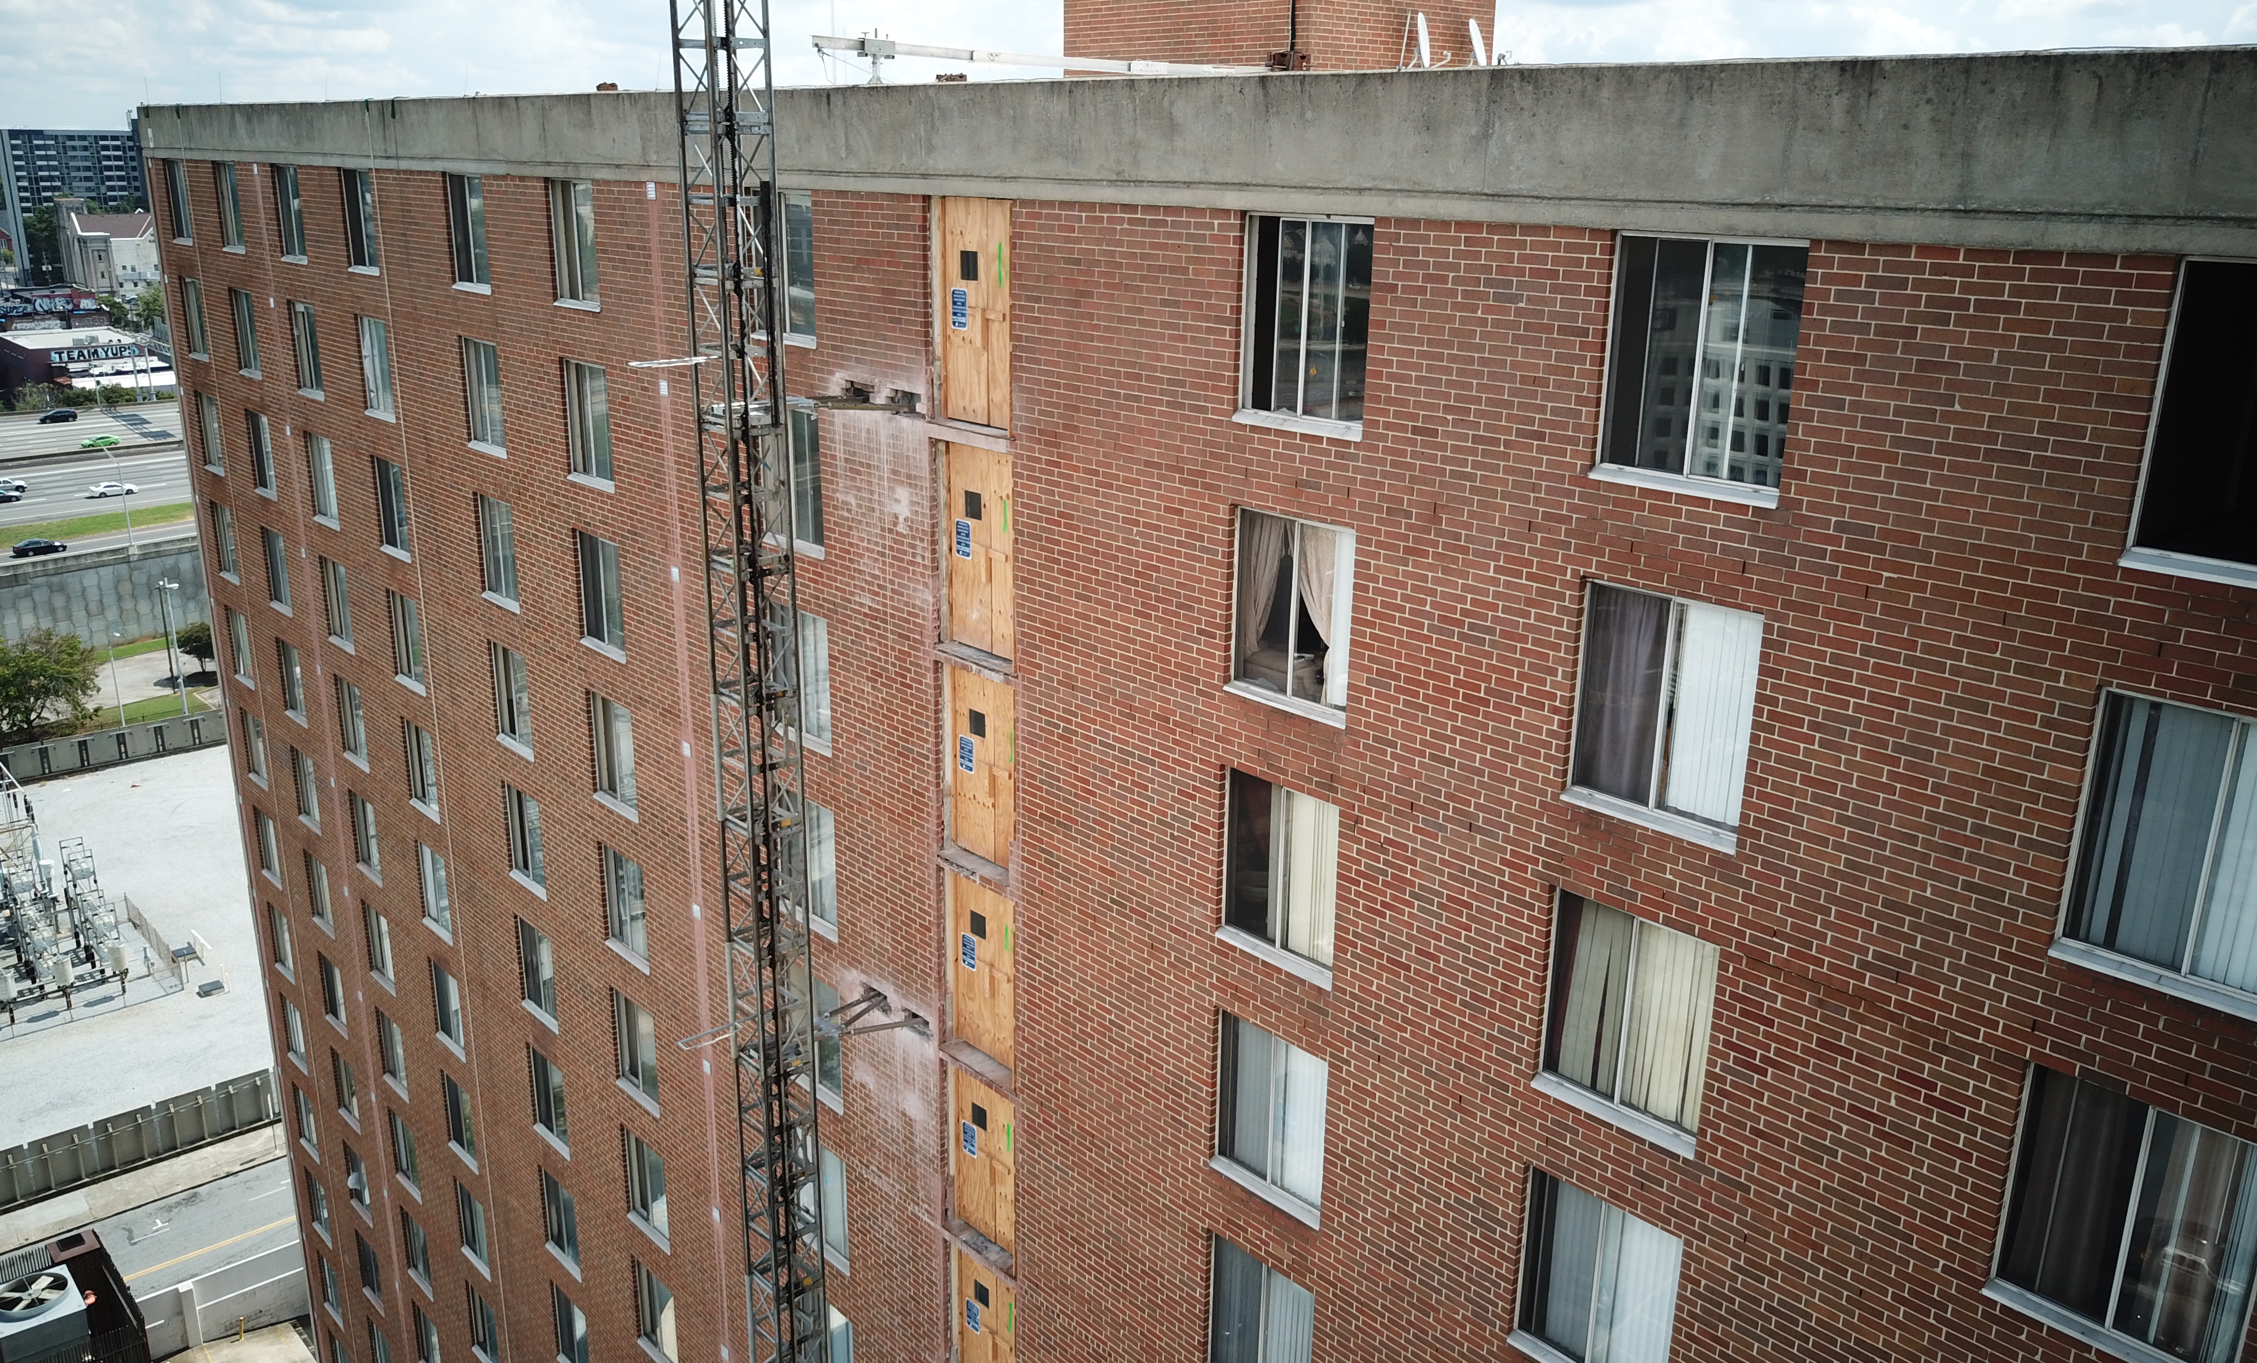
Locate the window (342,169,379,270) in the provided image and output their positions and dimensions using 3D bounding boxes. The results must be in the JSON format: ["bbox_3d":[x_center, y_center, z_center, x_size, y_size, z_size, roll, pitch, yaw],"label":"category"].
[{"bbox_3d":[-13.810,-8.344,30.564,0.130,1.733,1.500,-15,23,-41],"label":"window"}]

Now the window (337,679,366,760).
[{"bbox_3d":[-16.550,0.867,36.354,0.120,1.741,1.506,-14,23,-41],"label":"window"}]

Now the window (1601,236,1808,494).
[{"bbox_3d":[4.186,-2.343,12.277,0.120,1.741,1.506,-14,23,-41],"label":"window"}]

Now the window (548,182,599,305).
[{"bbox_3d":[-7.848,-6.300,24.228,0.120,1.652,1.437,-14,23,-41],"label":"window"}]

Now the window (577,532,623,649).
[{"bbox_3d":[-7.939,-1.367,25.753,0.120,1.683,1.437,-14,23,-41],"label":"window"}]

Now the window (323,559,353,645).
[{"bbox_3d":[-16.502,-1.657,35.572,0.120,1.741,1.506,-14,23,-41],"label":"window"}]

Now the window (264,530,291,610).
[{"bbox_3d":[-18.717,-2.484,37.490,0.120,1.683,1.437,-14,23,-41],"label":"window"}]

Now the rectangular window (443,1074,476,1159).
[{"bbox_3d":[-14.131,9.279,36.046,0.130,1.758,1.500,-15,23,-41],"label":"rectangular window"}]

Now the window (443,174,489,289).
[{"bbox_3d":[-10.570,-7.258,27.264,0.130,1.733,1.500,-15,23,-41],"label":"window"}]

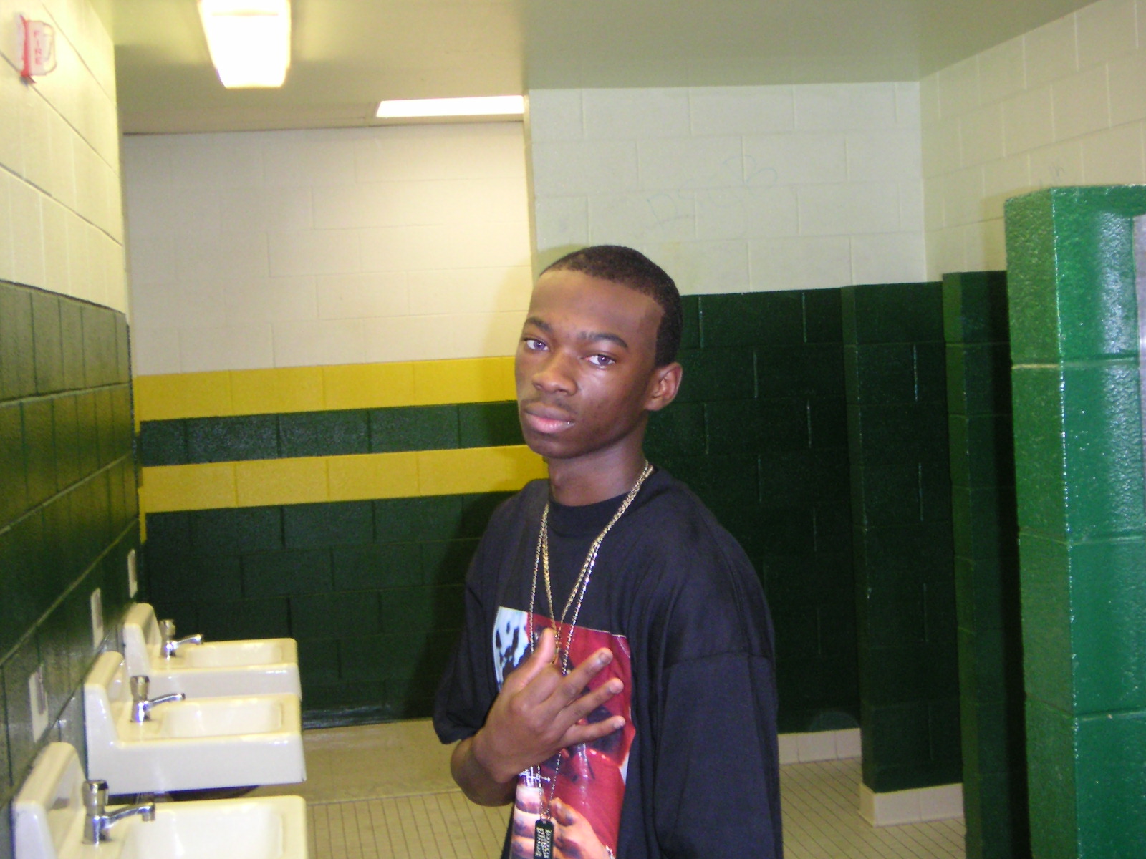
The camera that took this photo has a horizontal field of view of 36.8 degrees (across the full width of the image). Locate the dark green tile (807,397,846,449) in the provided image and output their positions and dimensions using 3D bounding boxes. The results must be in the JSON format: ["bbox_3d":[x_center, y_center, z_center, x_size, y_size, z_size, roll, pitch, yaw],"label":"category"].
[{"bbox_3d":[1.098,-0.034,6.610,0.398,0.195,0.050,-3,3,-9],"label":"dark green tile"}]

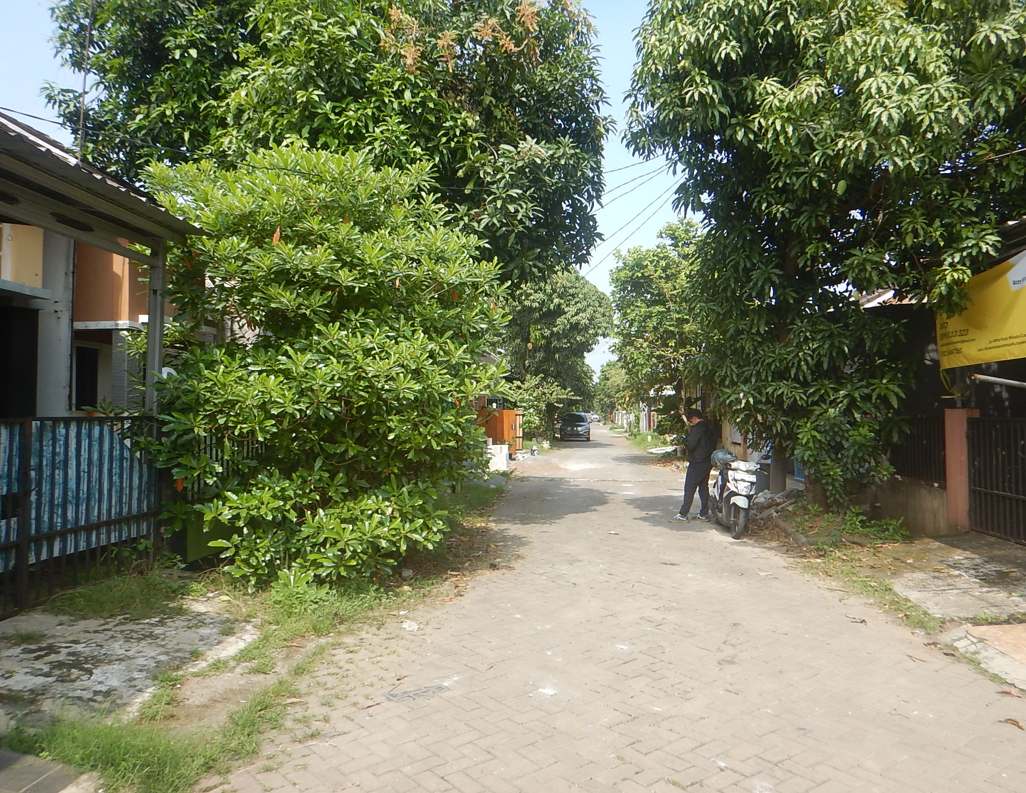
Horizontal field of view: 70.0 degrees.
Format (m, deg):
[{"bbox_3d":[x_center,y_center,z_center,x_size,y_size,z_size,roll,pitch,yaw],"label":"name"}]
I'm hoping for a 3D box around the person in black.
[{"bbox_3d":[2.620,1.010,10.700,0.620,1.650,0.500,0,-1,0],"label":"person in black"}]

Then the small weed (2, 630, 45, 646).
[{"bbox_3d":[-3.320,1.635,4.970,0.290,0.065,0.190,0,-1,6],"label":"small weed"}]

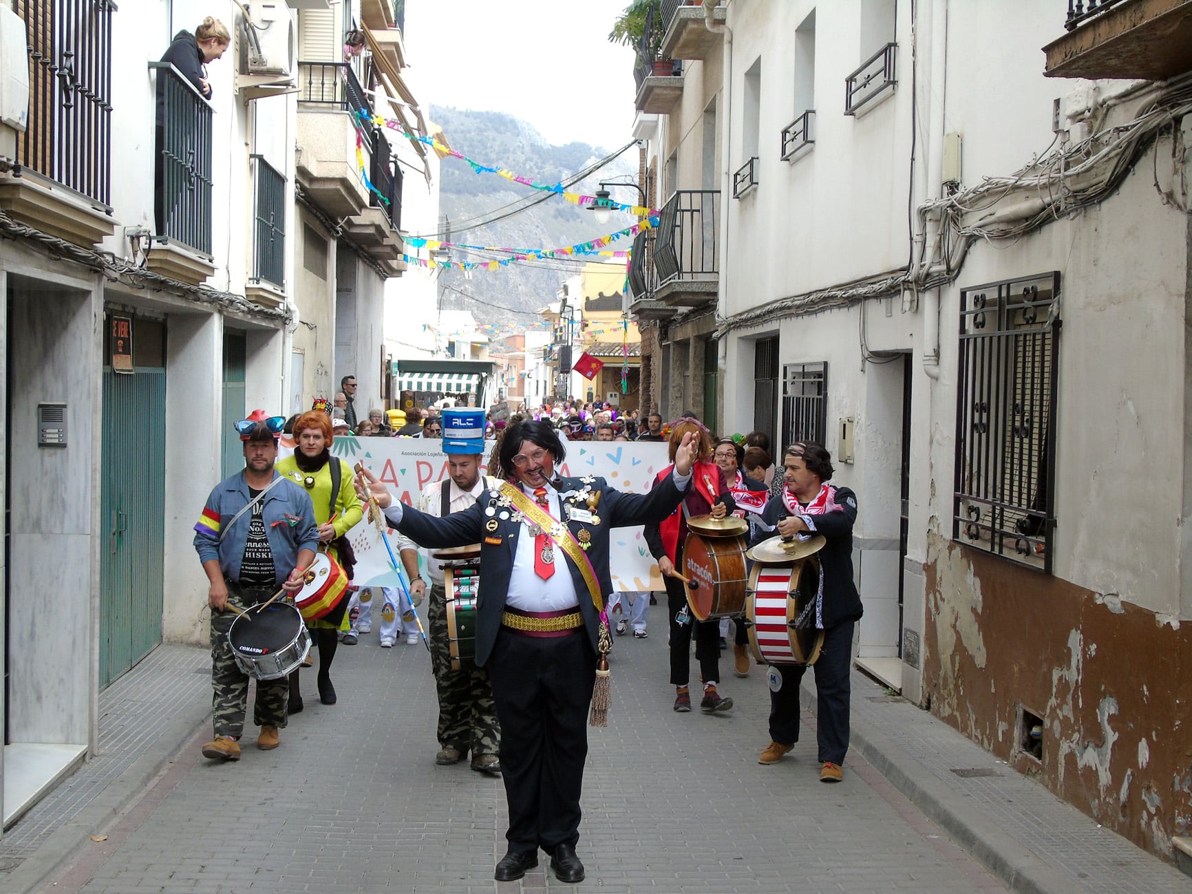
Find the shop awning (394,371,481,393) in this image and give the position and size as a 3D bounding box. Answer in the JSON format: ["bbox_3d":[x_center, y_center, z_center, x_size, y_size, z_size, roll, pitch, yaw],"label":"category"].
[{"bbox_3d":[-3.929,-1.619,39.500,2.030,0.500,0.700,1,2,-1],"label":"shop awning"}]

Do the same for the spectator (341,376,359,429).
[{"bbox_3d":[-3.367,-0.093,21.534,0.320,1.750,0.480,1,2,-2],"label":"spectator"}]

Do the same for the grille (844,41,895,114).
[{"bbox_3d":[1.857,-2.470,10.729,0.090,0.275,1.170,1,2,-4],"label":"grille"}]

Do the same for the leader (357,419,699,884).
[{"bbox_3d":[-0.262,0.771,6.130,1.310,1.780,0.550,1,2,-2],"label":"leader"}]

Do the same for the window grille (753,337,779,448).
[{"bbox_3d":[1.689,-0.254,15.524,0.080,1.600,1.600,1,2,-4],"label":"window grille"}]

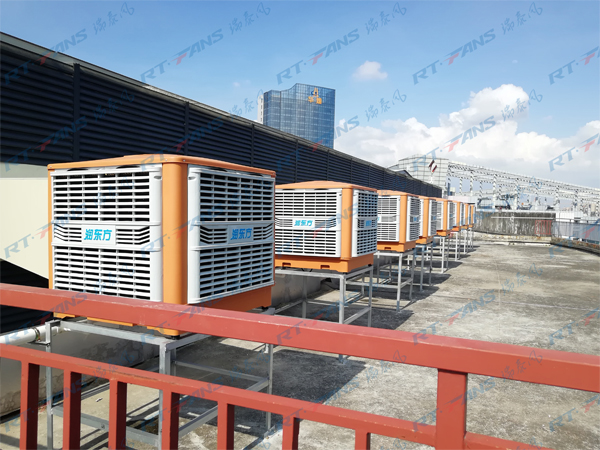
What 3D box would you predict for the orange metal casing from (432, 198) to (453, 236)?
[{"bbox_3d":[3.592,-0.227,12.896,1.030,1.018,1.030,2,2,25],"label":"orange metal casing"}]

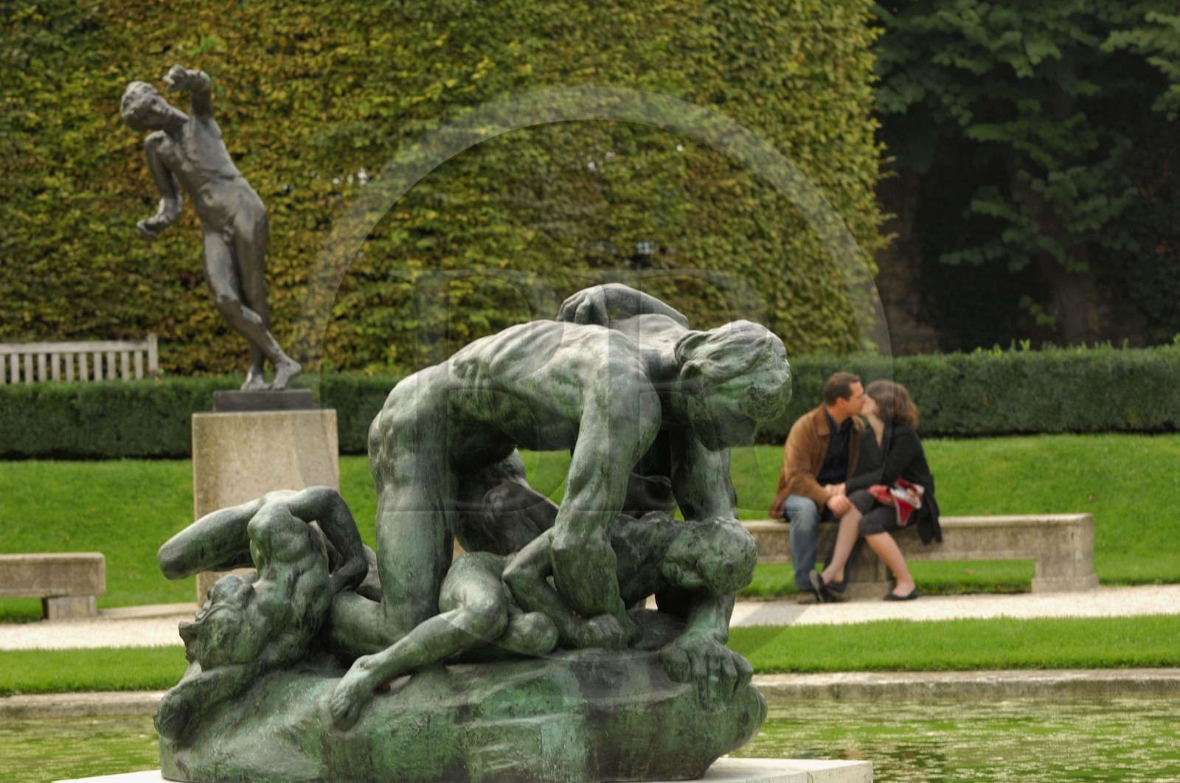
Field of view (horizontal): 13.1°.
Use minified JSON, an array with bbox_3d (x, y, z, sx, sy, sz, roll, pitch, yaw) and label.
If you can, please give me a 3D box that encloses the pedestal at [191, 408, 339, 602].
[{"bbox_3d":[-1.863,0.671,29.548,0.820,1.110,0.800,-2,1,-5],"label":"pedestal"}]

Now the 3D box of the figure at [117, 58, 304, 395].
[{"bbox_3d":[-2.183,-0.942,29.600,0.960,1.870,0.760,-1,1,20],"label":"figure"}]

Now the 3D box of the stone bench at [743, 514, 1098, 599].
[{"bbox_3d":[1.548,0.930,28.941,2.550,0.420,0.470,-2,1,12],"label":"stone bench"}]

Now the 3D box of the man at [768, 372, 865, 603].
[{"bbox_3d":[1.271,0.529,28.750,0.530,1.280,0.750,-2,1,-14],"label":"man"}]

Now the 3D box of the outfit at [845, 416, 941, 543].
[{"bbox_3d":[1.700,0.510,28.850,0.450,0.690,0.520,-1,1,35],"label":"outfit"}]

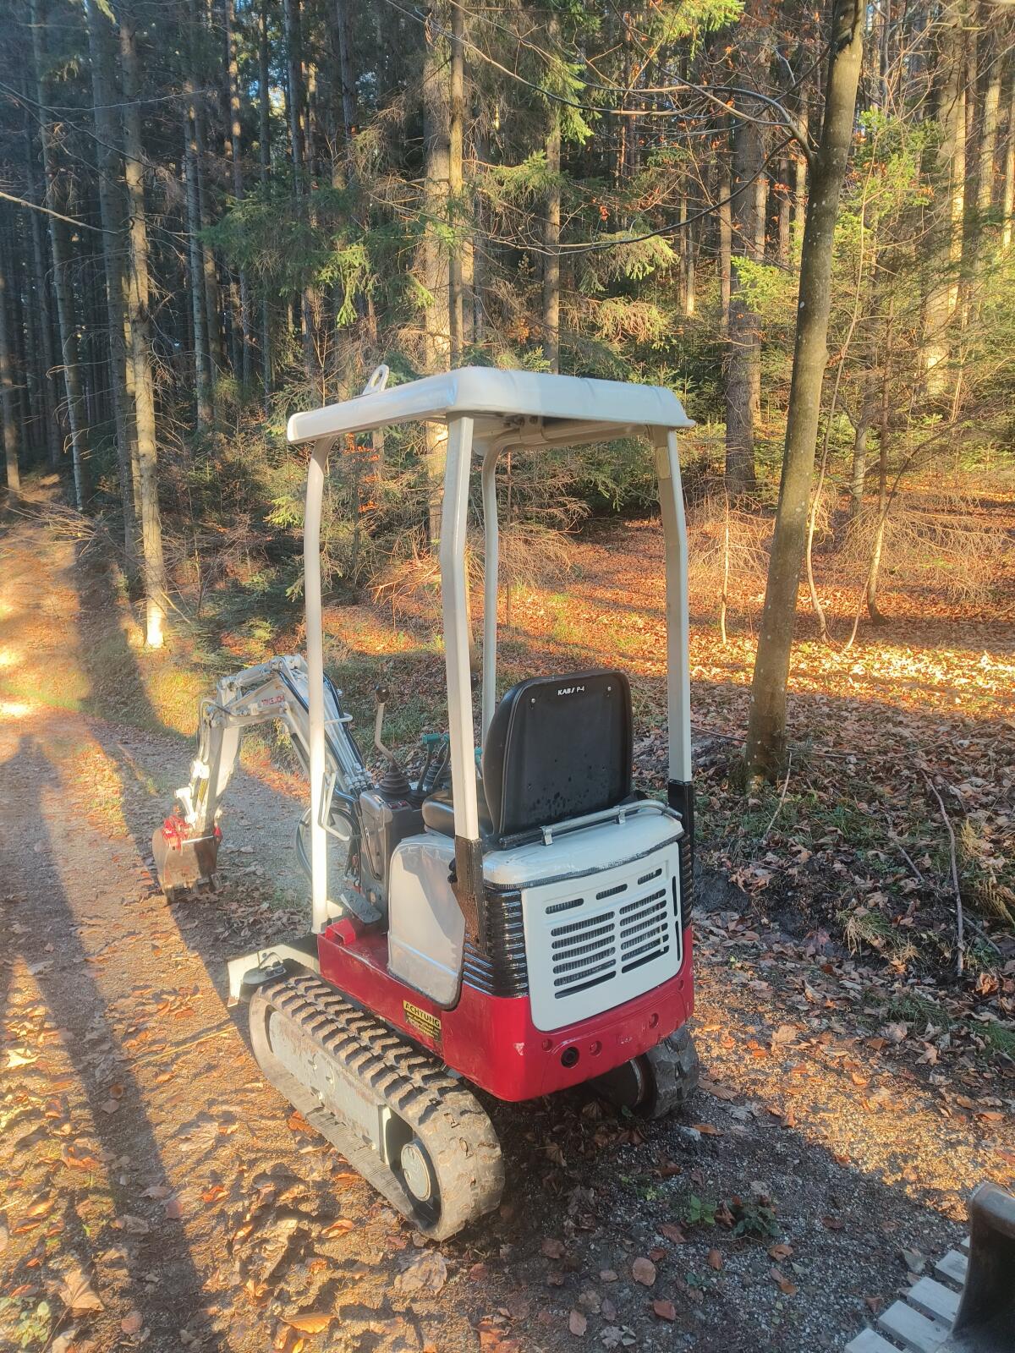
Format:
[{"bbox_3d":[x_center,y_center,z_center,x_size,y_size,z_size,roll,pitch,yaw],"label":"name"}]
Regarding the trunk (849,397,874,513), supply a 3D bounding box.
[{"bbox_3d":[5.011,-3.122,13.297,0.170,1.684,0.170,7,10,19],"label":"trunk"}]

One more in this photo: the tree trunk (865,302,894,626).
[{"bbox_3d":[3.544,-1.971,8.839,0.140,2.982,0.140,3,9,21],"label":"tree trunk"}]

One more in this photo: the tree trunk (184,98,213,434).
[{"bbox_3d":[-6.283,-8.326,19.077,0.300,6.397,0.300,-3,8,-17],"label":"tree trunk"}]

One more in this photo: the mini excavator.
[{"bbox_3d":[-0.625,0.171,3.466,0.915,2.130,2.910,-7,10,-37],"label":"mini excavator"}]

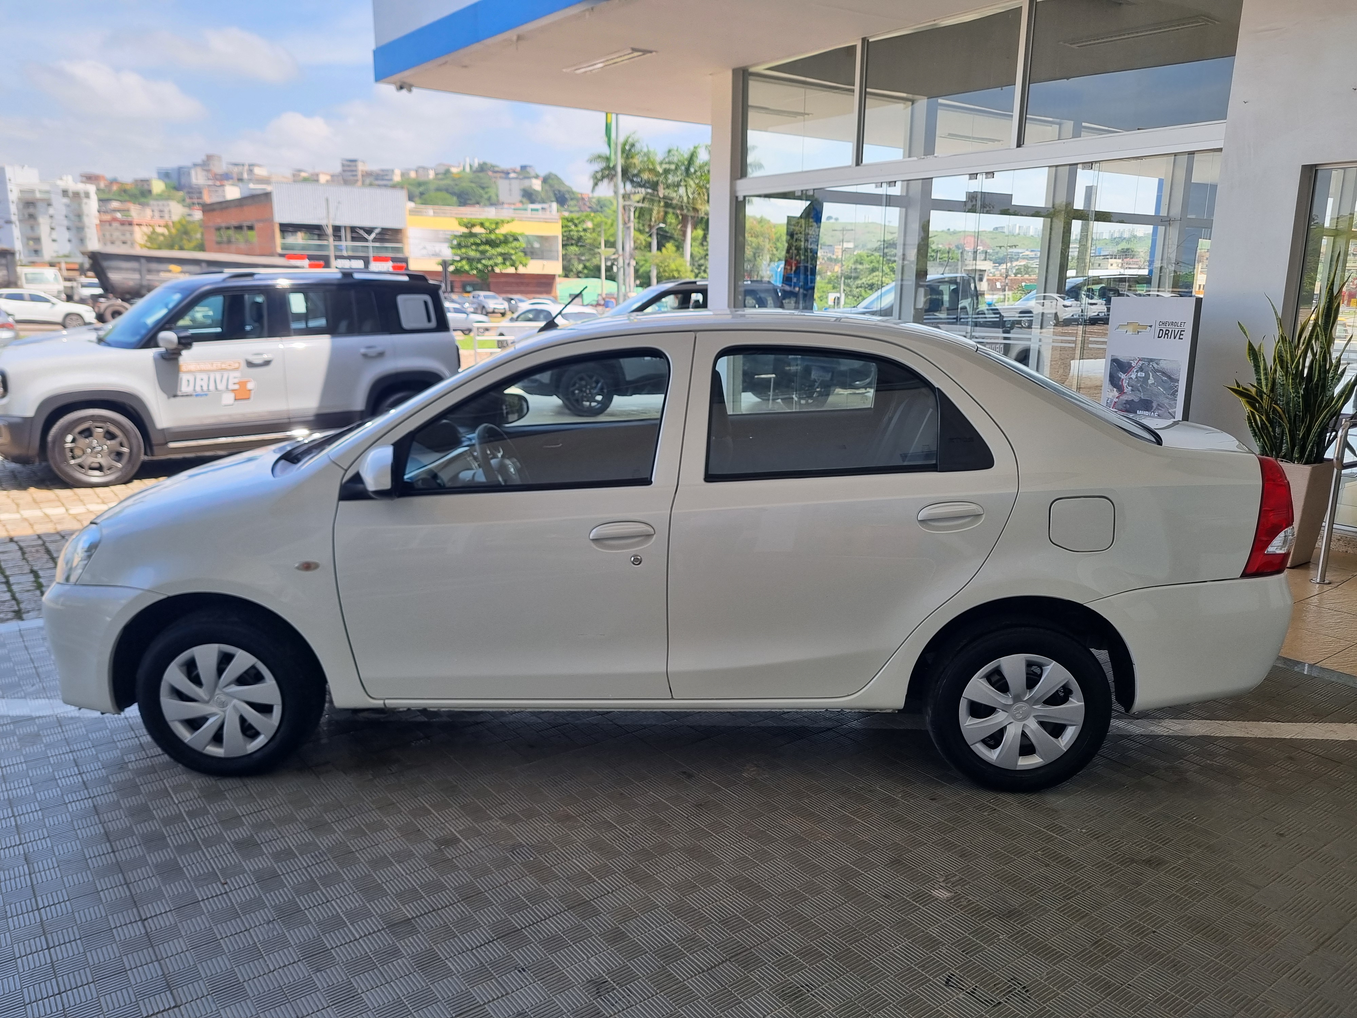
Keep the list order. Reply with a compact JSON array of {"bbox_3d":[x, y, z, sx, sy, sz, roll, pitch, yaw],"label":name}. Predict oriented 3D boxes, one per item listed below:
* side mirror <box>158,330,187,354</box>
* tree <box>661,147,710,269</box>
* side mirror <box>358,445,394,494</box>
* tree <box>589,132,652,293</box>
[{"bbox_3d":[-3.863,-1.273,7.795,0.170,0.160,0.220,-10,17,-39],"label":"side mirror"},{"bbox_3d":[0.933,-27.627,98.427,5.600,14.310,5.600,0,13,0],"label":"tree"},{"bbox_3d":[-0.884,-0.122,3.010,0.110,0.150,0.200,1,13,1],"label":"side mirror"},{"bbox_3d":[-5.039,-26.830,93.396,6.200,14.590,6.200,0,13,0],"label":"tree"}]

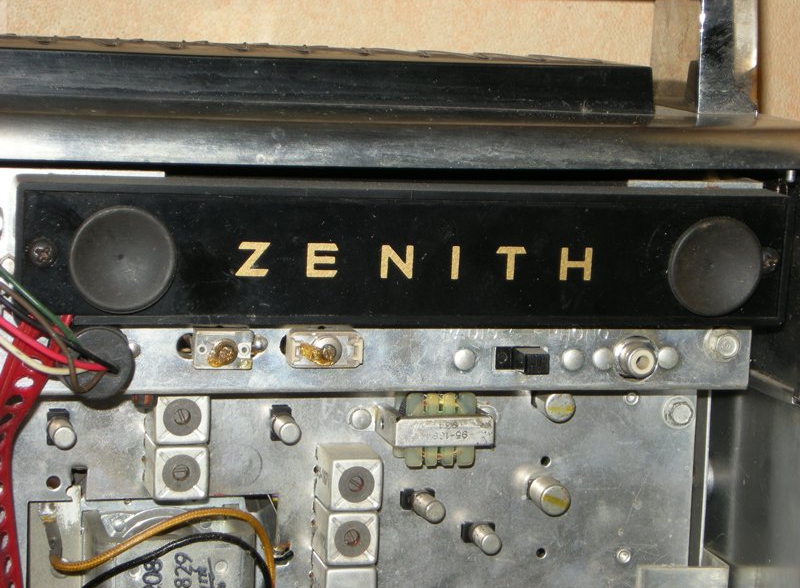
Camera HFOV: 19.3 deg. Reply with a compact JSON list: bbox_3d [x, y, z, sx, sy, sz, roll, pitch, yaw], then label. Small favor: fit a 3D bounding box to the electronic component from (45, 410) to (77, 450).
[{"bbox_3d":[-0.085,0.035,0.590,0.006,0.017,0.009,0,98,-13],"label":"electronic component"}]

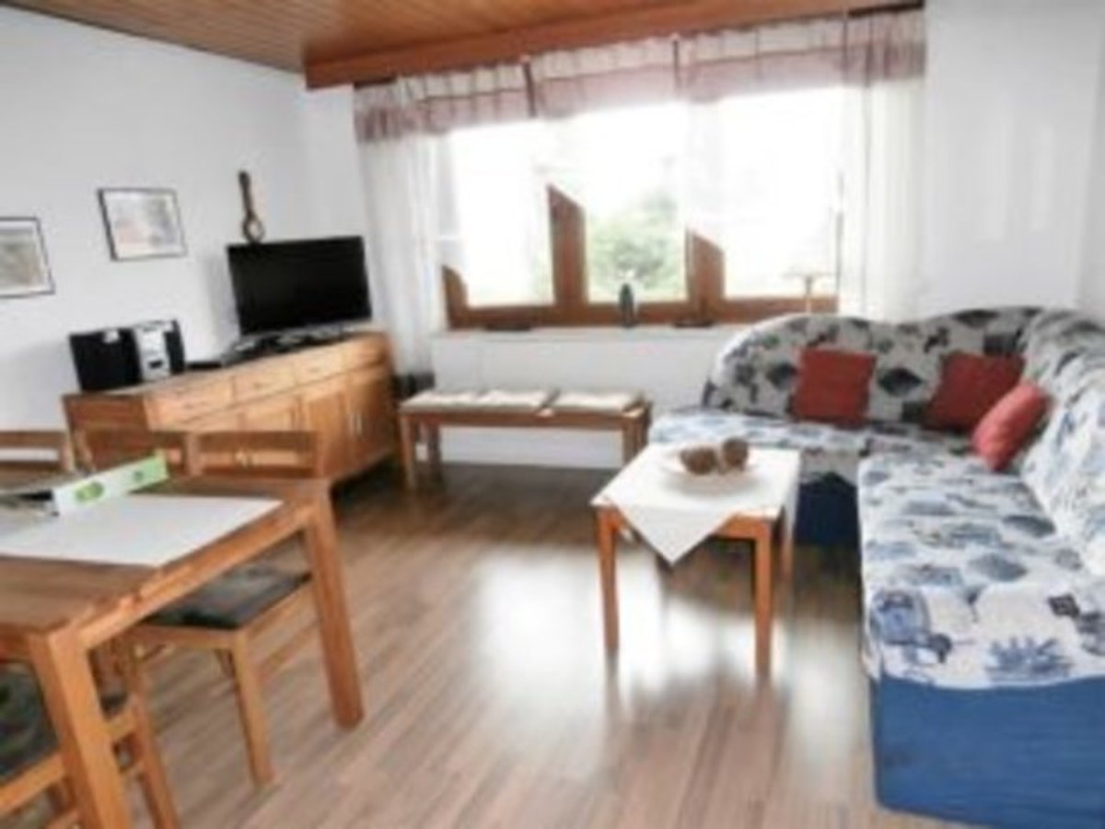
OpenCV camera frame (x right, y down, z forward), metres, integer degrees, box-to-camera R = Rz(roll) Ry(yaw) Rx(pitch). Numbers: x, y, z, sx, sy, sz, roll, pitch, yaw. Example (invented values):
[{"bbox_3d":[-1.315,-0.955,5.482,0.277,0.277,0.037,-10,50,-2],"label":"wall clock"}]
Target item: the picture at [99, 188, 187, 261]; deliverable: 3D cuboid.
[{"bbox_3d":[-2.019,-0.946,3.808,0.025,0.325,0.435,2,15,22],"label":"picture"}]

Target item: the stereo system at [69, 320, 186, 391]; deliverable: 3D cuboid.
[{"bbox_3d":[-2.012,-0.286,3.662,0.190,0.265,0.470,2,15,22],"label":"stereo system"}]

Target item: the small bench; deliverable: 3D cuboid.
[{"bbox_3d":[-0.132,0.162,4.300,1.370,0.475,0.390,1,15,18],"label":"small bench"}]

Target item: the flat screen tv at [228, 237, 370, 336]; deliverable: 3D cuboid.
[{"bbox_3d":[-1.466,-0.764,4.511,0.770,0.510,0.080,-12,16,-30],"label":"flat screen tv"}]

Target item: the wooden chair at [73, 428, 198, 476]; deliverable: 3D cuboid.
[{"bbox_3d":[-1.403,0.518,2.366,0.470,0.860,0.490,1,15,17],"label":"wooden chair"}]

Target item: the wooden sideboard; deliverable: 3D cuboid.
[{"bbox_3d":[-1.620,0.081,4.303,0.450,0.800,1.850,2,15,22],"label":"wooden sideboard"}]

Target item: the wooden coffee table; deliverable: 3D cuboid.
[{"bbox_3d":[0.539,0.472,2.711,0.580,0.560,0.670,2,15,20],"label":"wooden coffee table"}]

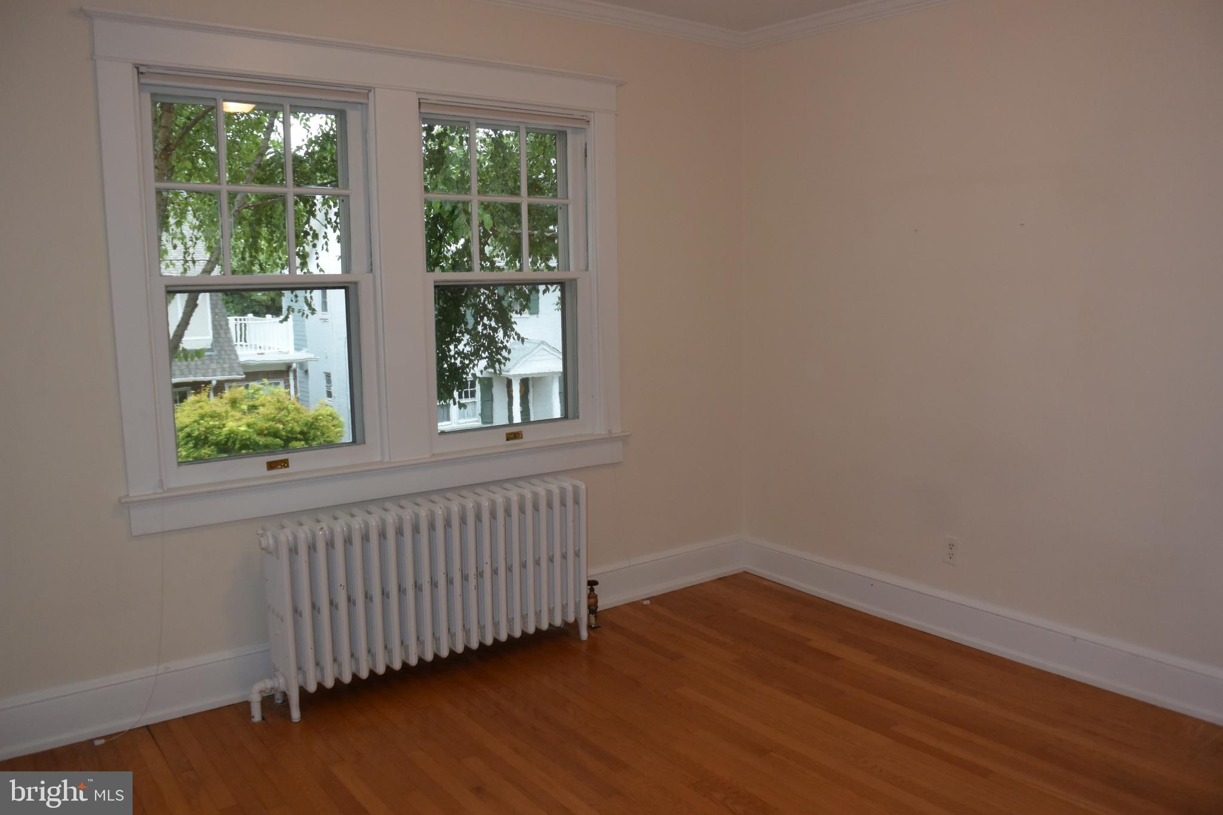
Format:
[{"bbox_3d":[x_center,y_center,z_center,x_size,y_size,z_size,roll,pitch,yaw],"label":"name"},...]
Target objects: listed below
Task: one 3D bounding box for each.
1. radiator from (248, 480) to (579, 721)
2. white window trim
[{"bbox_3d":[-0.696,0.696,3.549,1.340,0.675,0.220,-6,9,-35],"label":"radiator"},{"bbox_3d":[-0.807,-0.496,3.589,2.080,1.685,0.115,-6,9,-35],"label":"white window trim"}]

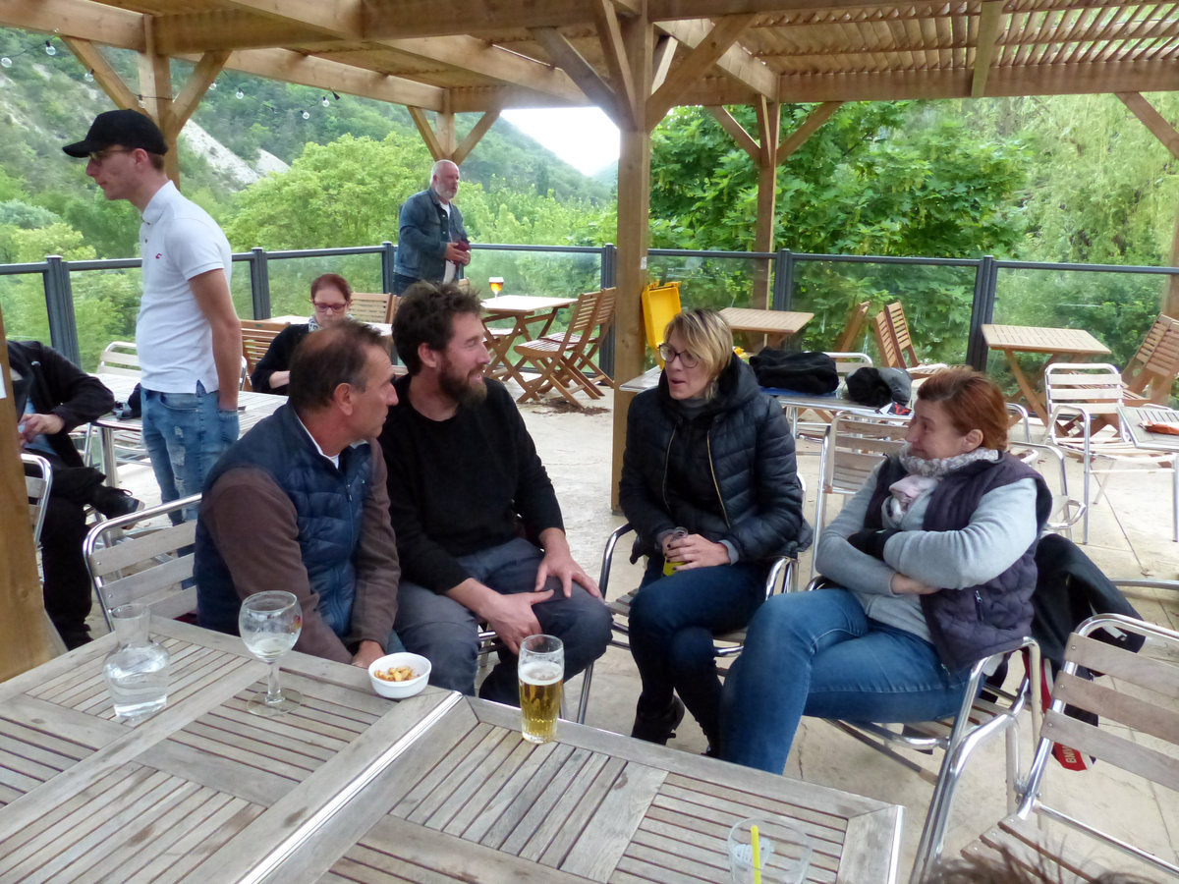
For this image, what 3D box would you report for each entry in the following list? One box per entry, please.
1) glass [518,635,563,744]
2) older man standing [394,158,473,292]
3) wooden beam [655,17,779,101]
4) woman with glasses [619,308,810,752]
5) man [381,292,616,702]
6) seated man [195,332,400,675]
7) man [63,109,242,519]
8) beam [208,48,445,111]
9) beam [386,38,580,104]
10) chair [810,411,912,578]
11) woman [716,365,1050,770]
[{"bbox_3d":[-0.075,0.372,1.323,0.067,0.149,0.067,1,14,0],"label":"glass"},{"bbox_3d":[-1.173,-1.138,6.831,0.420,1.880,0.550,11,18,35],"label":"older man standing"},{"bbox_3d":[0.832,-2.427,5.563,0.080,0.220,3.050,6,16,21],"label":"wooden beam"},{"bbox_3d":[0.341,0.275,2.554,0.540,1.280,0.780,6,15,20],"label":"woman with glasses"},{"bbox_3d":[-0.306,0.209,2.676,0.620,1.330,0.800,-3,15,-15],"label":"man"},{"bbox_3d":[-0.661,0.366,2.030,0.720,1.270,0.530,8,16,28],"label":"seated man"},{"bbox_3d":[-1.328,-0.104,2.800,0.500,1.790,0.480,-7,16,-28],"label":"man"},{"bbox_3d":[-1.921,-2.732,6.608,0.080,0.220,3.000,6,16,21],"label":"beam"},{"bbox_3d":[-0.612,-2.541,5.969,0.085,0.190,2.800,7,15,24],"label":"beam"},{"bbox_3d":[1.315,0.235,3.817,0.550,0.750,0.590,7,16,25],"label":"chair"},{"bbox_3d":[0.730,0.426,2.129,0.770,1.210,0.570,-9,17,-32],"label":"woman"}]

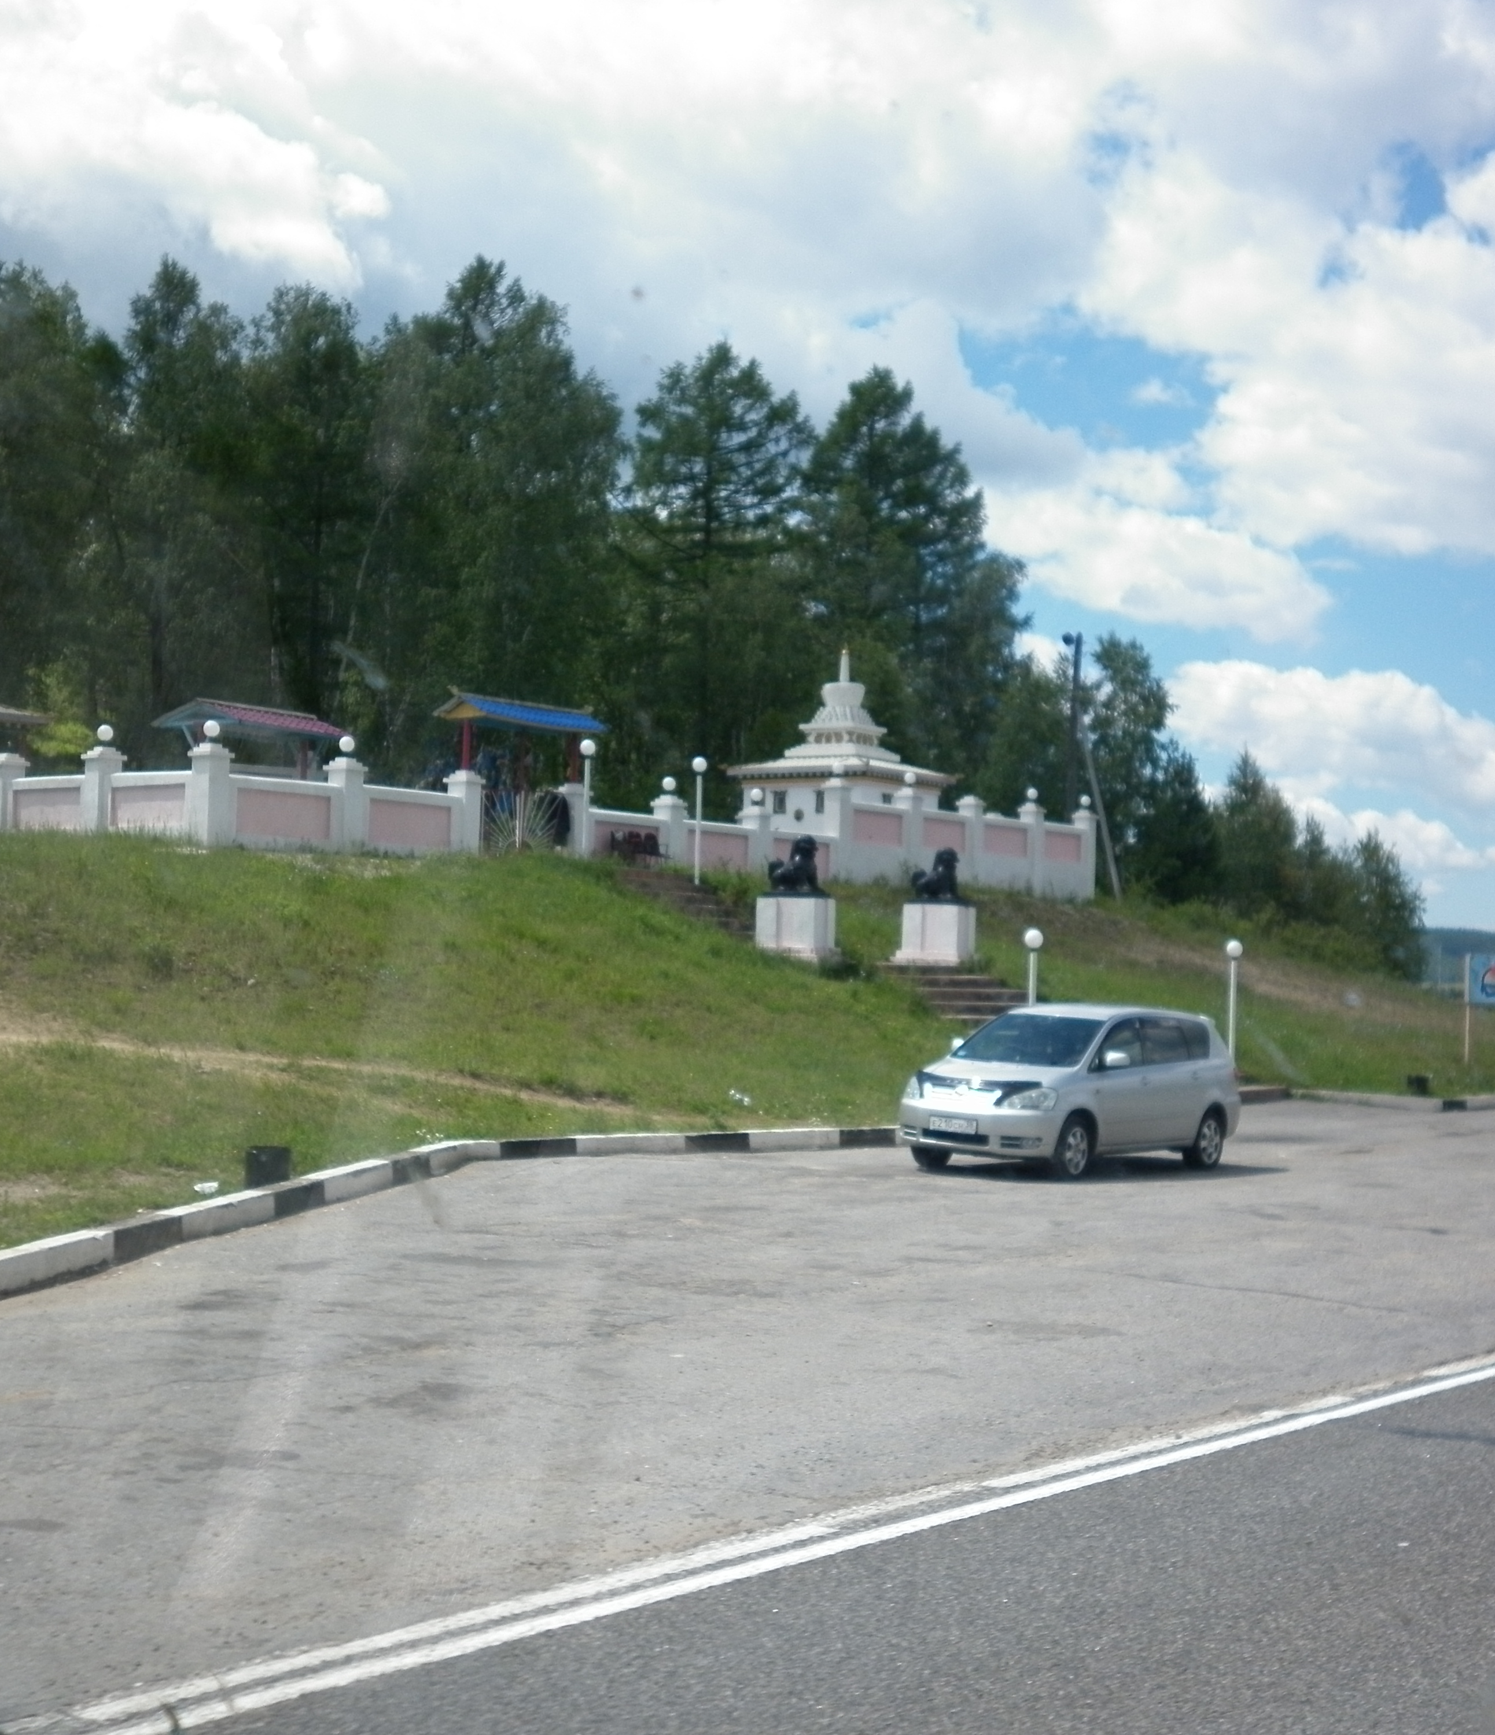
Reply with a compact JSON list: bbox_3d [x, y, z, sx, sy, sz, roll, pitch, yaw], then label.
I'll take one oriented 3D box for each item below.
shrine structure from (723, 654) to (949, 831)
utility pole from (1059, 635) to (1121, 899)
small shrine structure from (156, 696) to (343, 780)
[{"bbox_3d":[2.450,-2.609,61.138,4.400,5.754,4.400,1,-2,36],"label":"shrine structure"},{"bbox_3d":[9.344,-2.637,65.495,1.600,7.486,0.900,2,-2,0],"label":"utility pole"},{"bbox_3d":[-9.114,-1.596,44.150,2.350,2.756,2.750,0,-2,36],"label":"small shrine structure"}]

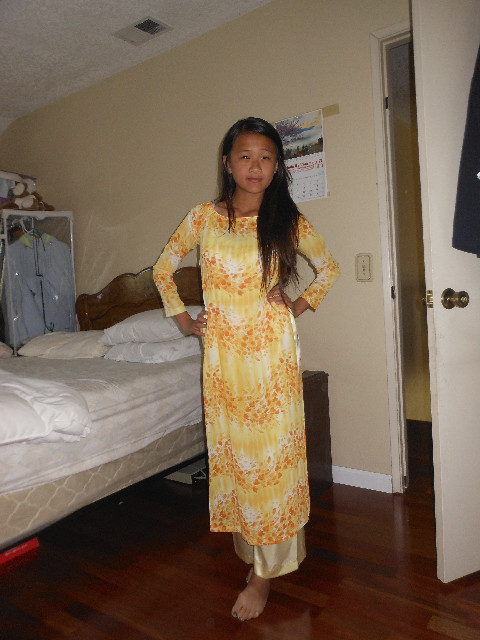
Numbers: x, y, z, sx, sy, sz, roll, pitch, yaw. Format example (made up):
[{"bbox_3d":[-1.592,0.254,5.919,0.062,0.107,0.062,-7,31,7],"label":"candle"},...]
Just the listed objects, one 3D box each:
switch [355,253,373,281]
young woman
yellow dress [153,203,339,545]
[{"bbox_3d":[0.587,-0.254,2.469,0.083,0.132,0.015,-2,2,33],"label":"switch"},{"bbox_3d":[0.018,0.113,1.667,0.590,1.530,0.370,-3,2,12],"label":"young woman"},{"bbox_3d":[0.018,0.167,1.647,0.580,1.080,0.320,-3,2,12],"label":"yellow dress"}]

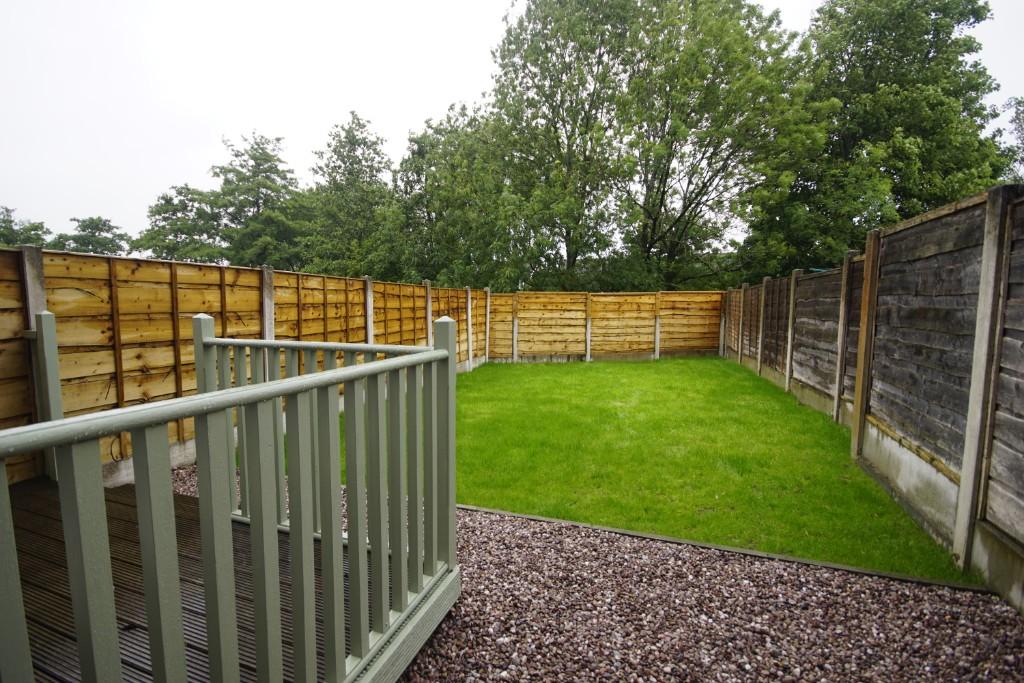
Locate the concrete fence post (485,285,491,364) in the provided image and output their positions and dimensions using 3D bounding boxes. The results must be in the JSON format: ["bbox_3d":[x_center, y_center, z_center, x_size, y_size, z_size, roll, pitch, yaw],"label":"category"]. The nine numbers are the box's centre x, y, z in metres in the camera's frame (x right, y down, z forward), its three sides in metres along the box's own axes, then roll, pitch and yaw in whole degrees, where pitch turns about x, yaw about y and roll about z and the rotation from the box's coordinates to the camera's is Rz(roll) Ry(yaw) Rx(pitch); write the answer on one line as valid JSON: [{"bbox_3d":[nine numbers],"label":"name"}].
[{"bbox_3d":[-0.618,-0.411,11.435,0.110,1.878,0.100,1,5,16],"label":"concrete fence post"}]

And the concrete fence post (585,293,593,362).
[{"bbox_3d":[1.981,-0.372,11.787,0.110,1.782,0.110,-1,5,-10],"label":"concrete fence post"}]

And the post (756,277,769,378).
[{"bbox_3d":[4.865,-0.282,8.832,0.120,1.905,0.100,1,5,16],"label":"post"}]

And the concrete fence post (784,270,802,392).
[{"bbox_3d":[4.119,-0.147,6.635,0.100,1.820,0.110,2,5,17],"label":"concrete fence post"}]

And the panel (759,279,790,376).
[{"bbox_3d":[4.398,-0.280,7.524,0.050,1.495,1.810,2,5,17],"label":"panel"}]

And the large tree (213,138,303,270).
[{"bbox_3d":[-13.678,-5.676,24.586,5.000,10.619,5.000,-3,6,-29],"label":"large tree"}]

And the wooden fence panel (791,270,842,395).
[{"bbox_3d":[3.850,-0.134,5.732,0.050,1.448,1.810,2,5,17],"label":"wooden fence panel"}]

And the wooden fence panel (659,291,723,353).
[{"bbox_3d":[4.747,-0.535,12.099,1.810,1.557,0.050,-1,5,-9],"label":"wooden fence panel"}]

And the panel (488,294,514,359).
[{"bbox_3d":[-0.263,-0.377,11.386,0.640,1.590,0.050,-1,5,-10],"label":"panel"}]

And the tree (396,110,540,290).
[{"bbox_3d":[-1.684,-4.679,18.616,5.800,9.500,5.400,0,5,0],"label":"tree"}]

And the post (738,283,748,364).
[{"bbox_3d":[5.215,-0.376,10.226,0.100,1.820,0.110,2,5,17],"label":"post"}]

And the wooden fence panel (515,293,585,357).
[{"bbox_3d":[1.034,-0.447,11.514,1.810,1.576,0.050,-1,5,-9],"label":"wooden fence panel"}]

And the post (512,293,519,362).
[{"bbox_3d":[0.095,-0.356,11.467,0.110,1.746,0.110,-1,5,-10],"label":"post"}]

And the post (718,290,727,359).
[{"bbox_3d":[5.740,-0.461,12.429,0.110,1.797,0.110,-1,5,-10],"label":"post"}]

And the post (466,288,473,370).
[{"bbox_3d":[-0.961,-0.283,10.315,0.110,1.892,0.100,1,5,16],"label":"post"}]

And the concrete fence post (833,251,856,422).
[{"bbox_3d":[3.571,-0.033,4.840,0.100,1.820,0.110,2,5,17],"label":"concrete fence post"}]

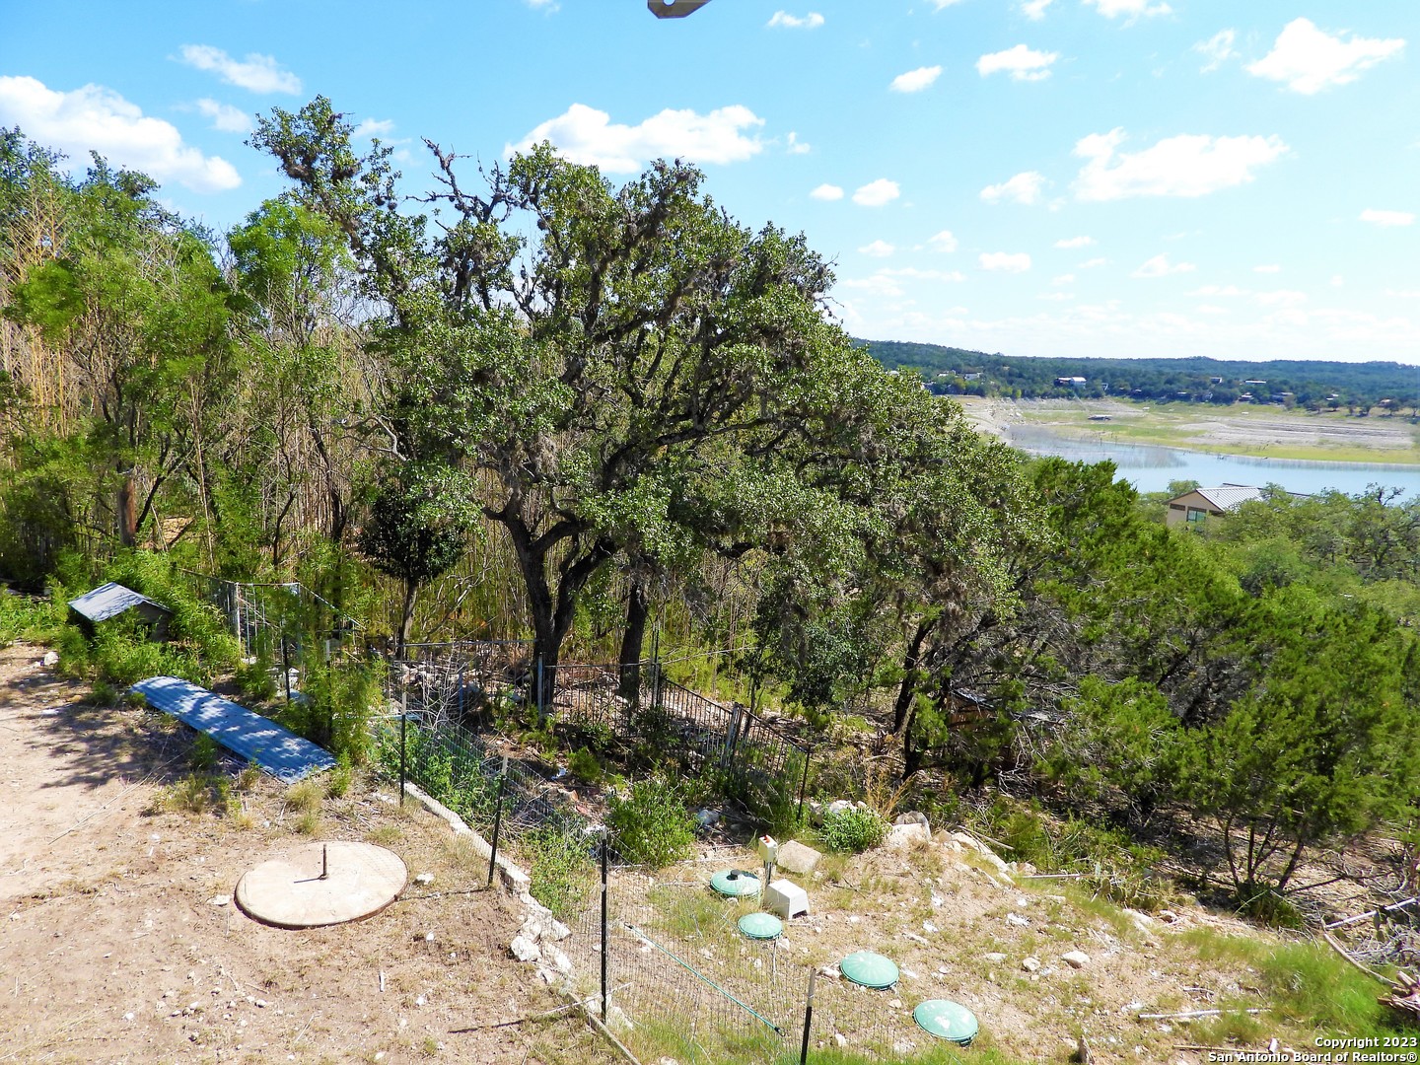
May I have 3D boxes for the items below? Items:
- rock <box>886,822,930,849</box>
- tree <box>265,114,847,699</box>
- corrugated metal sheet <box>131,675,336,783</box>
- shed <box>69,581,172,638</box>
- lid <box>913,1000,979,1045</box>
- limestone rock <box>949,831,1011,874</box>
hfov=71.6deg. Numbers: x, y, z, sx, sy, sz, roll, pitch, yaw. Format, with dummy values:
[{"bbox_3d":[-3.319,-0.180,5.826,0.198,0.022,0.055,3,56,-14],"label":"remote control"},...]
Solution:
[{"bbox_3d":[2.492,3.823,12.415,0.520,0.240,0.340,3,10,0],"label":"rock"},{"bbox_3d":[-2.663,-2.202,18.150,10.746,10.257,9.135,3,10,0],"label":"tree"},{"bbox_3d":[-6.681,2.655,13.580,4.577,0.070,0.711,11,13,38],"label":"corrugated metal sheet"},{"bbox_3d":[-9.192,1.380,15.370,1.360,0.940,1.030,12,13,40],"label":"shed"},{"bbox_3d":[2.271,4.694,9.453,0.590,0.110,0.590,3,10,-1],"label":"lid"},{"bbox_3d":[3.407,4.036,12.450,0.280,0.220,0.780,-2,12,-30],"label":"limestone rock"}]

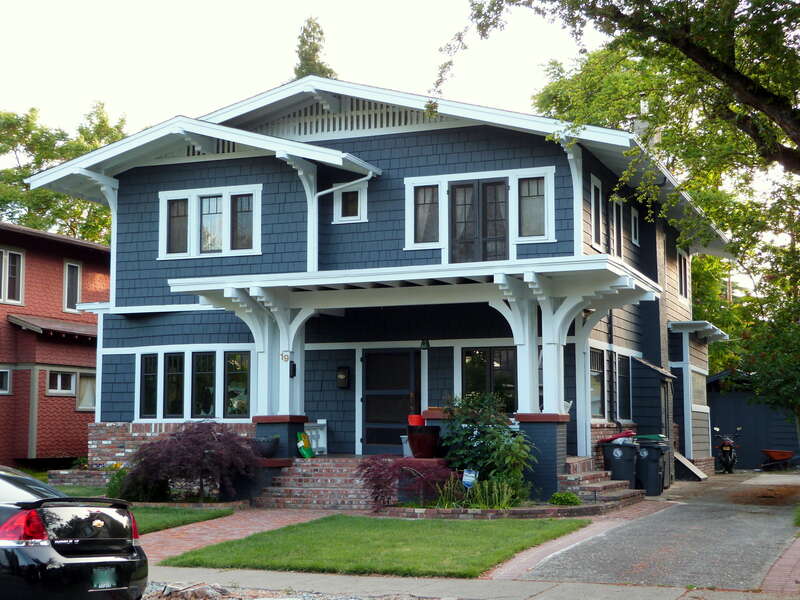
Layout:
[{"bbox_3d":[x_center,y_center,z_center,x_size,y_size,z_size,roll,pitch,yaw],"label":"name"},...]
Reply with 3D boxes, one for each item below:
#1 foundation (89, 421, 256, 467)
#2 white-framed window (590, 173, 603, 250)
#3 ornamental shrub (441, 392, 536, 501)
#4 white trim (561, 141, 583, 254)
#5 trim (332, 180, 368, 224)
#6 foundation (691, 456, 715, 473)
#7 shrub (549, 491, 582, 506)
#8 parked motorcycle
[{"bbox_3d":[-4.496,2.905,24.248,3.830,0.920,0.300,-2,-6,21],"label":"foundation"},{"bbox_3d":[3.814,-1.634,23.592,0.130,1.389,0.948,-3,-7,21],"label":"white-framed window"},{"bbox_3d":[1.413,2.363,19.723,1.420,1.700,1.300,-3,-7,21],"label":"ornamental shrub"},{"bbox_3d":[3.121,-1.791,21.972,0.170,1.930,0.770,-2,-6,21],"label":"white trim"},{"bbox_3d":[-0.990,-1.918,24.024,0.740,0.817,0.140,-3,-7,21],"label":"trim"},{"bbox_3d":[7.723,4.261,31.365,0.300,0.441,4.100,-3,-7,21],"label":"foundation"},{"bbox_3d":[2.682,3.217,19.850,0.500,0.250,0.420,-2,-6,21],"label":"shrub"},{"bbox_3d":[8.712,3.990,32.656,0.800,1.200,2.000,-2,-6,17],"label":"parked motorcycle"}]

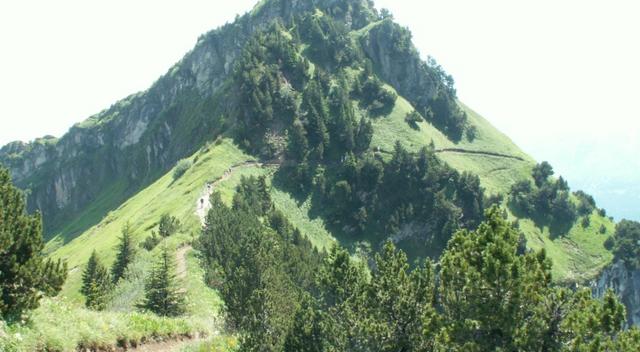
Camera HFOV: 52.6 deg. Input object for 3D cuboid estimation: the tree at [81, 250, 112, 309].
[{"bbox_3d":[-7.944,3.714,23.000,1.100,2.180,1.100,0,1,0],"label":"tree"}]

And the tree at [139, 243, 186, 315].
[{"bbox_3d":[-5.111,3.391,21.000,1.390,2.340,1.390,0,1,0],"label":"tree"}]

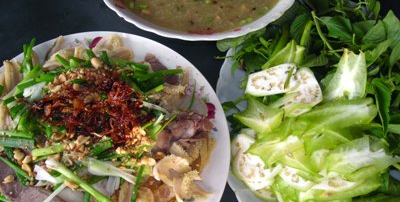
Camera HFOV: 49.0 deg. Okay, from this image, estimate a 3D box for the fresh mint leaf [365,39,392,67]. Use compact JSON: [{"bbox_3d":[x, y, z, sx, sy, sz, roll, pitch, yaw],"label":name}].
[{"bbox_3d":[0.176,-0.047,0.433,0.013,0.013,0.041,41,65,21],"label":"fresh mint leaf"}]

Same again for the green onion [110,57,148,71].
[{"bbox_3d":[-0.074,-0.038,0.458,0.044,0.008,0.009,15,62,5],"label":"green onion"}]

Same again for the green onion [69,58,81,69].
[{"bbox_3d":[-0.130,-0.039,0.456,0.010,0.009,0.013,-20,65,-13],"label":"green onion"}]

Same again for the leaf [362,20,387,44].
[{"bbox_3d":[0.178,-0.072,0.452,0.016,0.013,0.028,40,65,21],"label":"leaf"}]

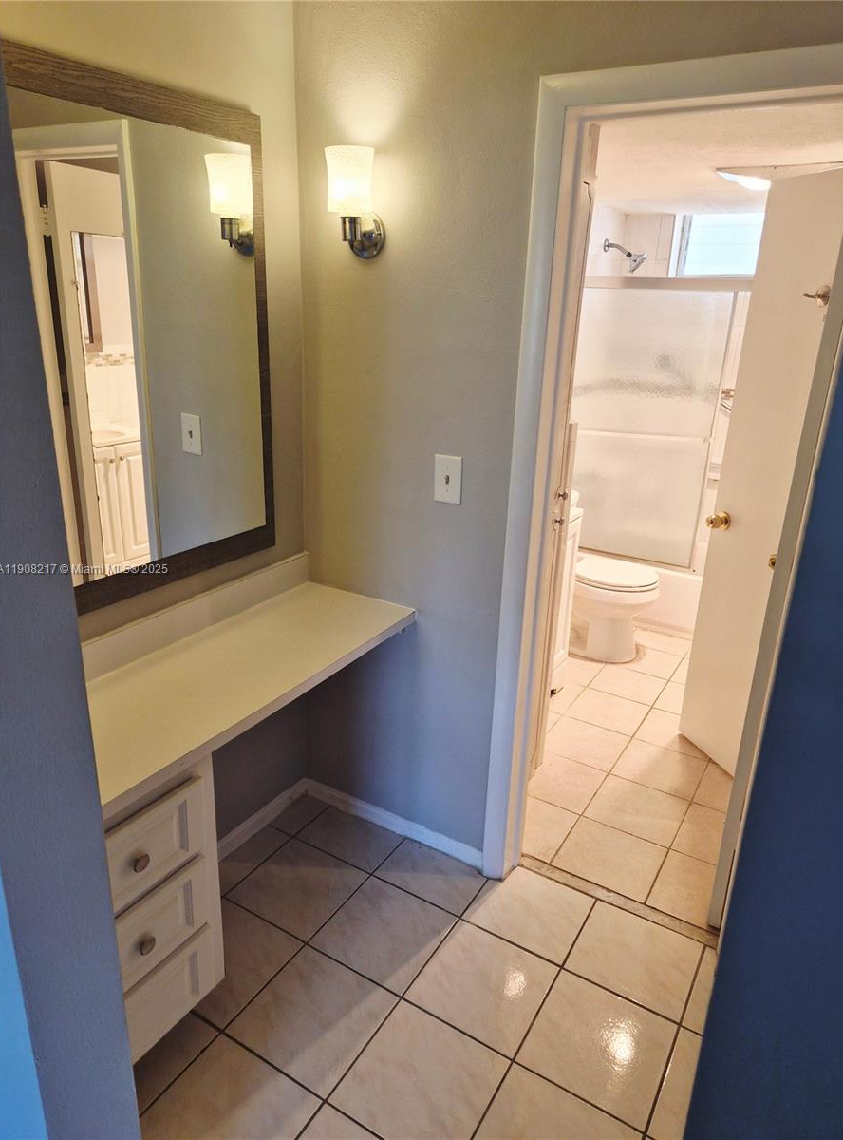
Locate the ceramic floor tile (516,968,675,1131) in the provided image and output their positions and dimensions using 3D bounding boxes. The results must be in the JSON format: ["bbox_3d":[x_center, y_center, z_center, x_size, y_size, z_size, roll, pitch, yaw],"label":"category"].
[{"bbox_3d":[0.423,1.127,1.801,0.301,0.010,0.303,14,23,28],"label":"ceramic floor tile"}]

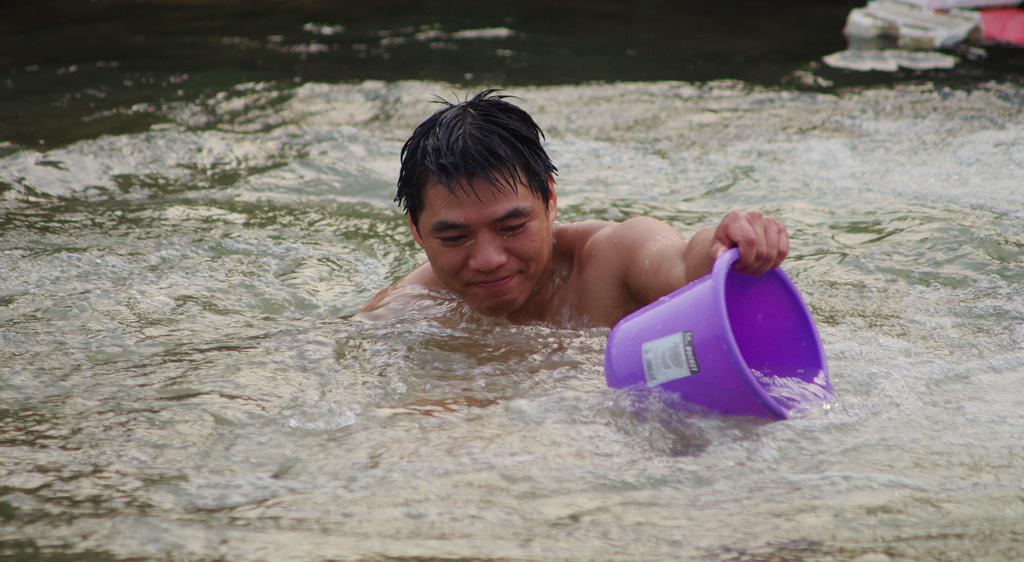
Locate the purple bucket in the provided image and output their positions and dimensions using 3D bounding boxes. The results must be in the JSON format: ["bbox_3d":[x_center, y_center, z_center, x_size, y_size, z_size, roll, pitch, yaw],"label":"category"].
[{"bbox_3d":[0.211,0.089,9.100,0.173,0.206,0.206,-25,1,27],"label":"purple bucket"}]

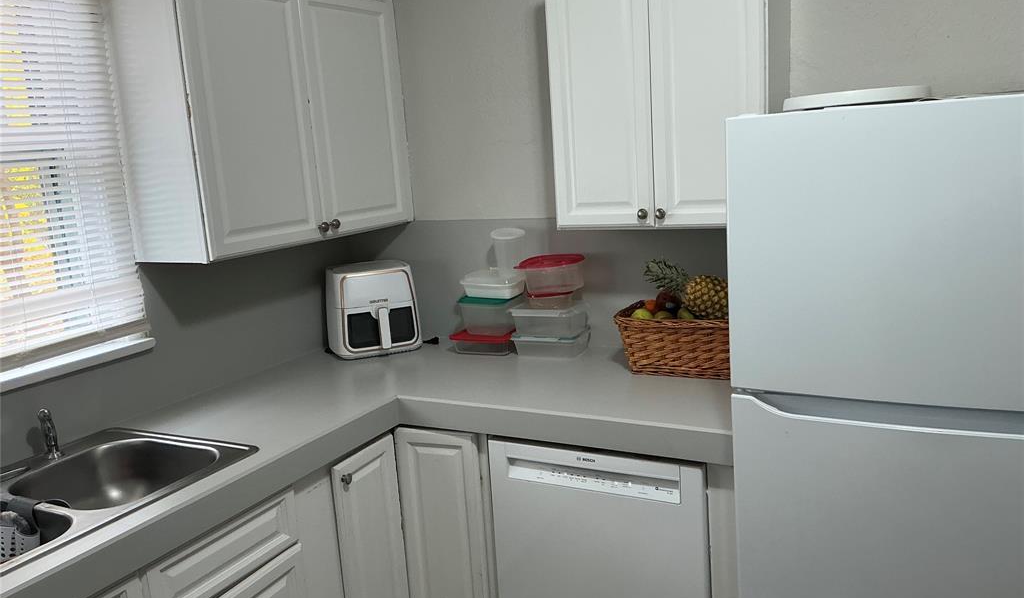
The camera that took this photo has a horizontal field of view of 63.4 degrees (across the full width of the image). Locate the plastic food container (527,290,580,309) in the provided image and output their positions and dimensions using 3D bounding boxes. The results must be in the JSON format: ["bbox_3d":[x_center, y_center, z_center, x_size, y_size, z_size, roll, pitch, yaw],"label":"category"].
[{"bbox_3d":[0.136,-0.005,2.802,0.170,0.060,0.165,-4,11,1],"label":"plastic food container"}]

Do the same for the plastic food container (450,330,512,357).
[{"bbox_3d":[-0.069,0.150,2.907,0.243,0.057,0.175,2,12,27],"label":"plastic food container"}]

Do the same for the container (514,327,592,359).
[{"bbox_3d":[0.139,0.150,2.821,0.232,0.062,0.180,1,11,22],"label":"container"}]

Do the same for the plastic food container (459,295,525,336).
[{"bbox_3d":[-0.068,0.057,2.916,0.197,0.122,0.158,4,13,34],"label":"plastic food container"}]

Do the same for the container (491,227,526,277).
[{"bbox_3d":[-0.004,-0.149,2.840,0.125,0.164,0.125,-4,11,1],"label":"container"}]

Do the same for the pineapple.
[{"bbox_3d":[0.538,-0.037,2.483,0.310,0.130,0.130,29,23,25],"label":"pineapple"}]

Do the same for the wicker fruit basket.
[{"bbox_3d":[0.542,0.127,2.515,0.400,0.170,0.270,1,12,24],"label":"wicker fruit basket"}]

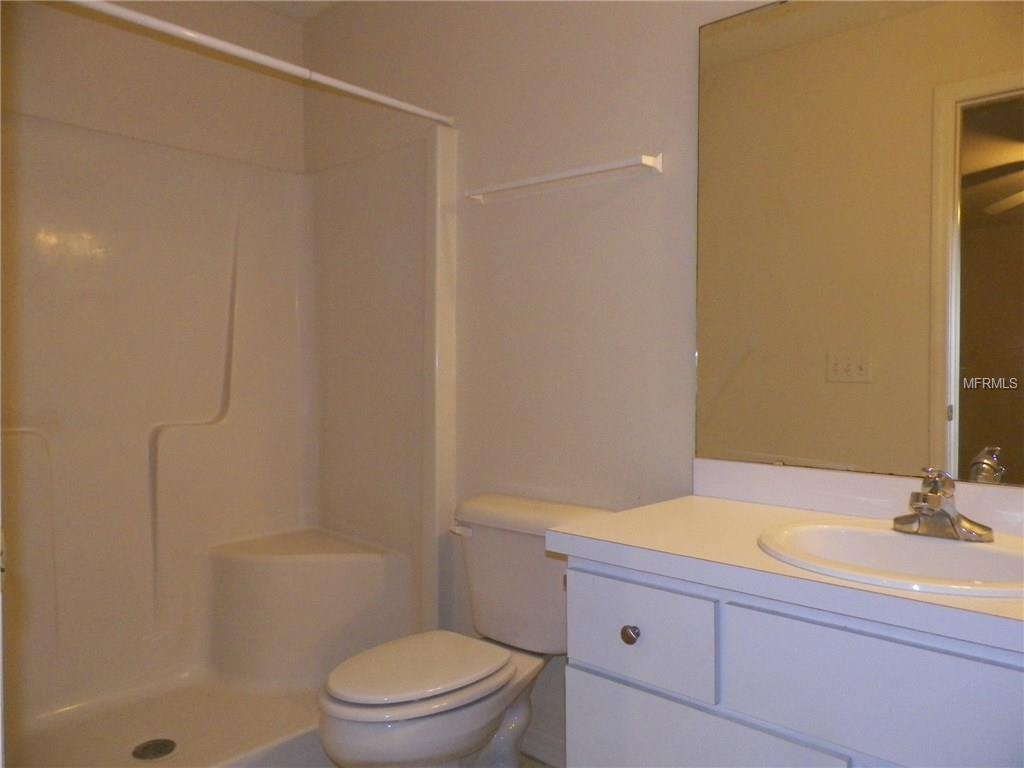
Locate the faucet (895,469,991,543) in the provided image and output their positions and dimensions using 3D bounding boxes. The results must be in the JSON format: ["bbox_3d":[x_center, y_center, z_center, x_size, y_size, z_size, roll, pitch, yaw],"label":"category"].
[{"bbox_3d":[0.737,0.204,1.280,0.157,0.128,0.170,1,1,42],"label":"faucet"}]

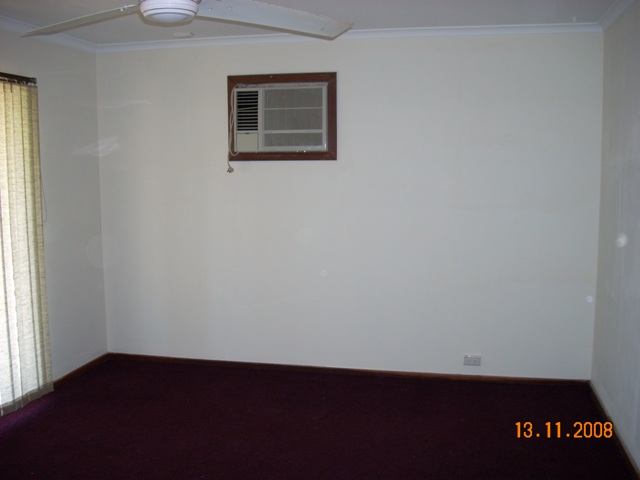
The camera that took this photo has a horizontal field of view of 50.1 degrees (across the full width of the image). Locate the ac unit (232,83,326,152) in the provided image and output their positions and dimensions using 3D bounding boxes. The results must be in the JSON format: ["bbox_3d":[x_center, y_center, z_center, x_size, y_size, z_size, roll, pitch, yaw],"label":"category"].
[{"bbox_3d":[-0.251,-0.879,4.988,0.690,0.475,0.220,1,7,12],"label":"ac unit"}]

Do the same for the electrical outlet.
[{"bbox_3d":[1.076,0.853,4.822,0.116,0.075,0.014,1,7,12],"label":"electrical outlet"}]

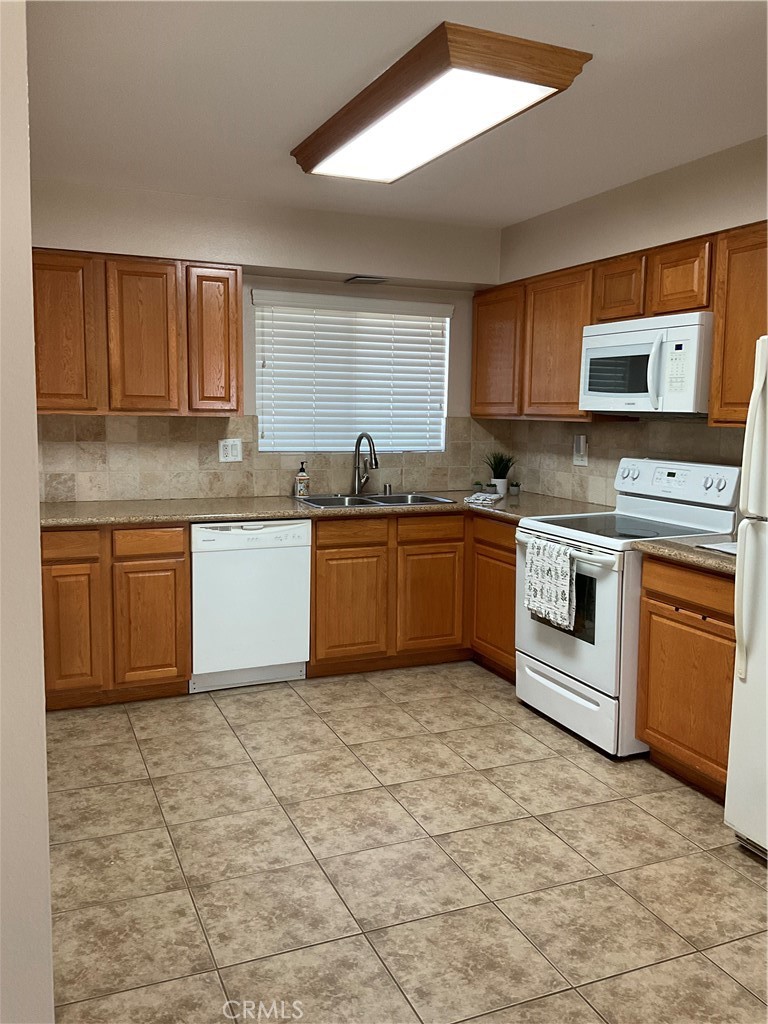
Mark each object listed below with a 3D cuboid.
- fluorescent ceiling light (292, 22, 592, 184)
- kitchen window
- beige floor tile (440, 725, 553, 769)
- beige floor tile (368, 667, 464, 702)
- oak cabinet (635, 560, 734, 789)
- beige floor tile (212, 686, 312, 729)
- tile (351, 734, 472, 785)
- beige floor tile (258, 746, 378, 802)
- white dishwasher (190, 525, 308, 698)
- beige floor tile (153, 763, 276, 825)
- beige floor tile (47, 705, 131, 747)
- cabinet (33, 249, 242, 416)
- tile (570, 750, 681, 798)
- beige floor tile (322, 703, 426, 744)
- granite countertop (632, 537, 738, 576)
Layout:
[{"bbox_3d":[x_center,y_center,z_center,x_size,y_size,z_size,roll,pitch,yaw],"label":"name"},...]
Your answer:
[{"bbox_3d":[0.114,-1.347,2.982,0.483,0.083,1.328,-2,8,-23],"label":"fluorescent ceiling light"},{"bbox_3d":[-0.162,-0.790,4.974,1.230,0.889,0.081,-2,8,-23],"label":"kitchen window"},{"bbox_3d":[0.484,1.007,3.689,0.402,0.010,0.402,-2,8,-23],"label":"beige floor tile"},{"bbox_3d":[0.162,0.911,4.441,0.402,0.010,0.404,-2,8,-23],"label":"beige floor tile"},{"bbox_3d":[1.433,0.618,3.364,0.625,0.875,0.564,-2,8,-23],"label":"oak cabinet"},{"bbox_3d":[-0.585,0.941,4.125,0.402,0.010,0.404,-2,8,-23],"label":"beige floor tile"},{"bbox_3d":[0.107,1.024,3.538,0.402,0.010,0.404,-2,8,-23],"label":"tile"},{"bbox_3d":[-0.266,1.039,3.380,0.402,0.010,0.404,-2,8,-23],"label":"beige floor tile"},{"bbox_3d":[-0.768,0.444,4.561,0.601,0.863,0.597,-2,8,-23],"label":"white dishwasher"},{"bbox_3d":[-0.637,1.052,3.217,0.402,0.010,0.402,-2,8,-23],"label":"beige floor tile"},{"bbox_3d":[-1.333,0.970,3.809,0.402,0.010,0.404,-2,8,-23],"label":"beige floor tile"},{"bbox_3d":[-1.295,-0.885,4.386,1.085,0.771,0.319,-2,8,-23],"label":"cabinet"},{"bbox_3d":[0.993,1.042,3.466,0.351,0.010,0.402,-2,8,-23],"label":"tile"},{"bbox_3d":[-0.048,0.973,3.903,0.402,0.010,0.402,-2,8,-23],"label":"beige floor tile"},{"bbox_3d":[1.432,0.164,3.313,0.650,0.037,0.581,-2,8,-23],"label":"granite countertop"}]

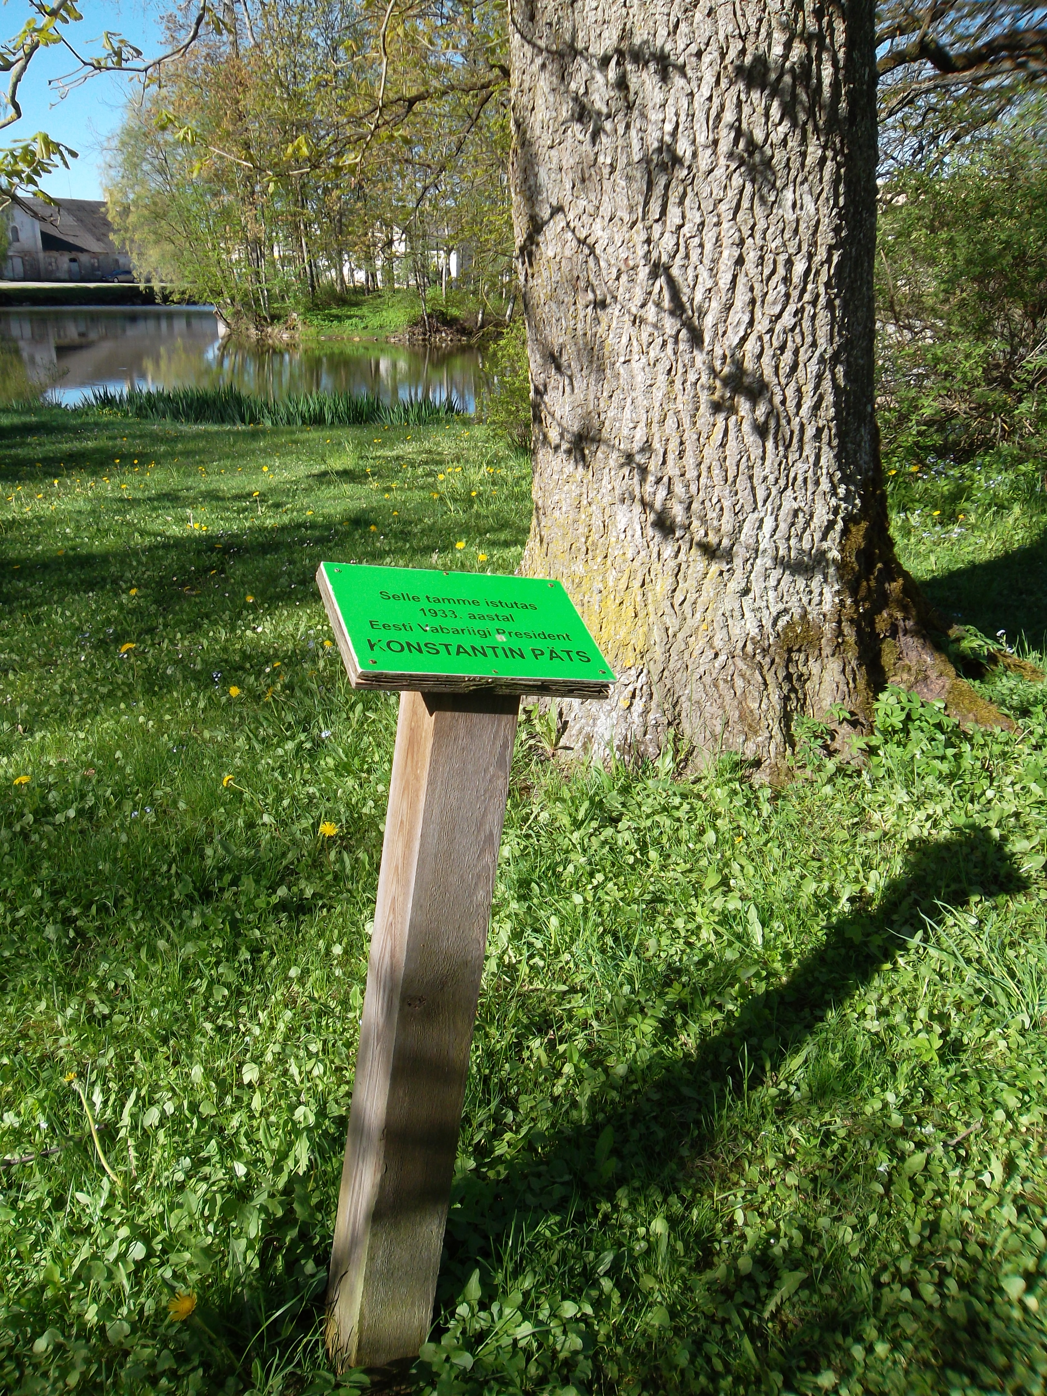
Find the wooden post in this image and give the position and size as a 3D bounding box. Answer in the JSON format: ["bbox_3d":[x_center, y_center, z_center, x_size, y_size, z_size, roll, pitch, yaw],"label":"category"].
[{"bbox_3d":[-0.132,0.390,1.367,0.102,0.936,0.117,2,14,-27],"label":"wooden post"}]

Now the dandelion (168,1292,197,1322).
[{"bbox_3d":[-0.429,0.767,1.371,0.035,0.019,0.035,-24,29,0],"label":"dandelion"}]

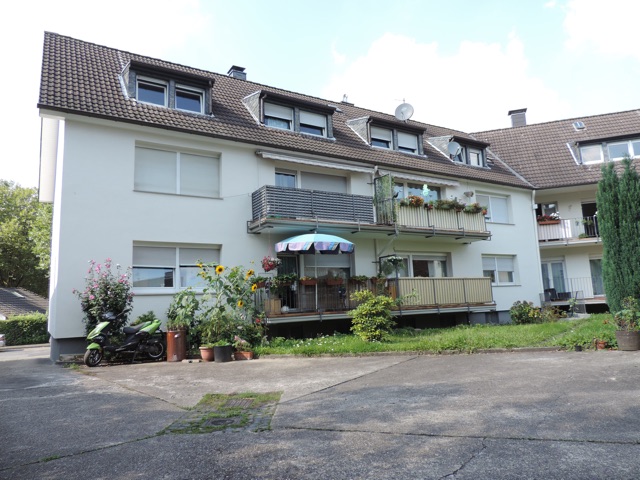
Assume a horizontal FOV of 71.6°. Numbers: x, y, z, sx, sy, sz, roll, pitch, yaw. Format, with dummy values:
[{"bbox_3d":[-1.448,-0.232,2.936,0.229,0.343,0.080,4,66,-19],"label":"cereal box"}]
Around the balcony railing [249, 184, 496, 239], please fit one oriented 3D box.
[{"bbox_3d":[2.261,-0.729,15.385,9.547,1.226,1.226,3,-7,-31],"label":"balcony railing"}]

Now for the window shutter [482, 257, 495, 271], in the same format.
[{"bbox_3d":[7.185,1.033,19.058,1.087,0.554,0.060,3,-9,-31],"label":"window shutter"}]

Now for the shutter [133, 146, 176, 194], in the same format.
[{"bbox_3d":[-4.558,-1.894,12.324,1.136,1.288,0.060,3,-9,-31],"label":"shutter"}]

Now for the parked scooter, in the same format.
[{"bbox_3d":[-4.502,2.265,10.287,1.780,1.150,0.650,5,-10,-41],"label":"parked scooter"}]

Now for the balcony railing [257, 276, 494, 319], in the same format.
[{"bbox_3d":[2.336,1.867,15.213,9.500,1.040,1.150,3,-8,-31],"label":"balcony railing"}]

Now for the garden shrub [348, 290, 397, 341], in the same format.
[{"bbox_3d":[1.533,2.217,13.016,1.380,1.437,1.300,-3,-8,6],"label":"garden shrub"}]

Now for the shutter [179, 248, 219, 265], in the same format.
[{"bbox_3d":[-3.409,0.493,12.647,1.169,0.469,0.060,3,-9,-31],"label":"shutter"}]

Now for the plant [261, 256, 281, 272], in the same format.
[{"bbox_3d":[-1.405,0.696,12.596,0.530,0.440,0.500,-1,-7,0],"label":"plant"}]

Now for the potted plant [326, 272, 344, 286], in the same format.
[{"bbox_3d":[0.462,1.187,13.248,0.603,0.362,0.221,3,-7,-31],"label":"potted plant"}]

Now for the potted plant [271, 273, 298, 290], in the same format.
[{"bbox_3d":[-0.997,1.169,12.524,0.750,0.470,0.320,3,-8,-31],"label":"potted plant"}]

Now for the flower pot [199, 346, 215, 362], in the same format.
[{"bbox_3d":[-2.680,2.718,10.532,0.387,0.362,0.387,-1,-6,0],"label":"flower pot"}]

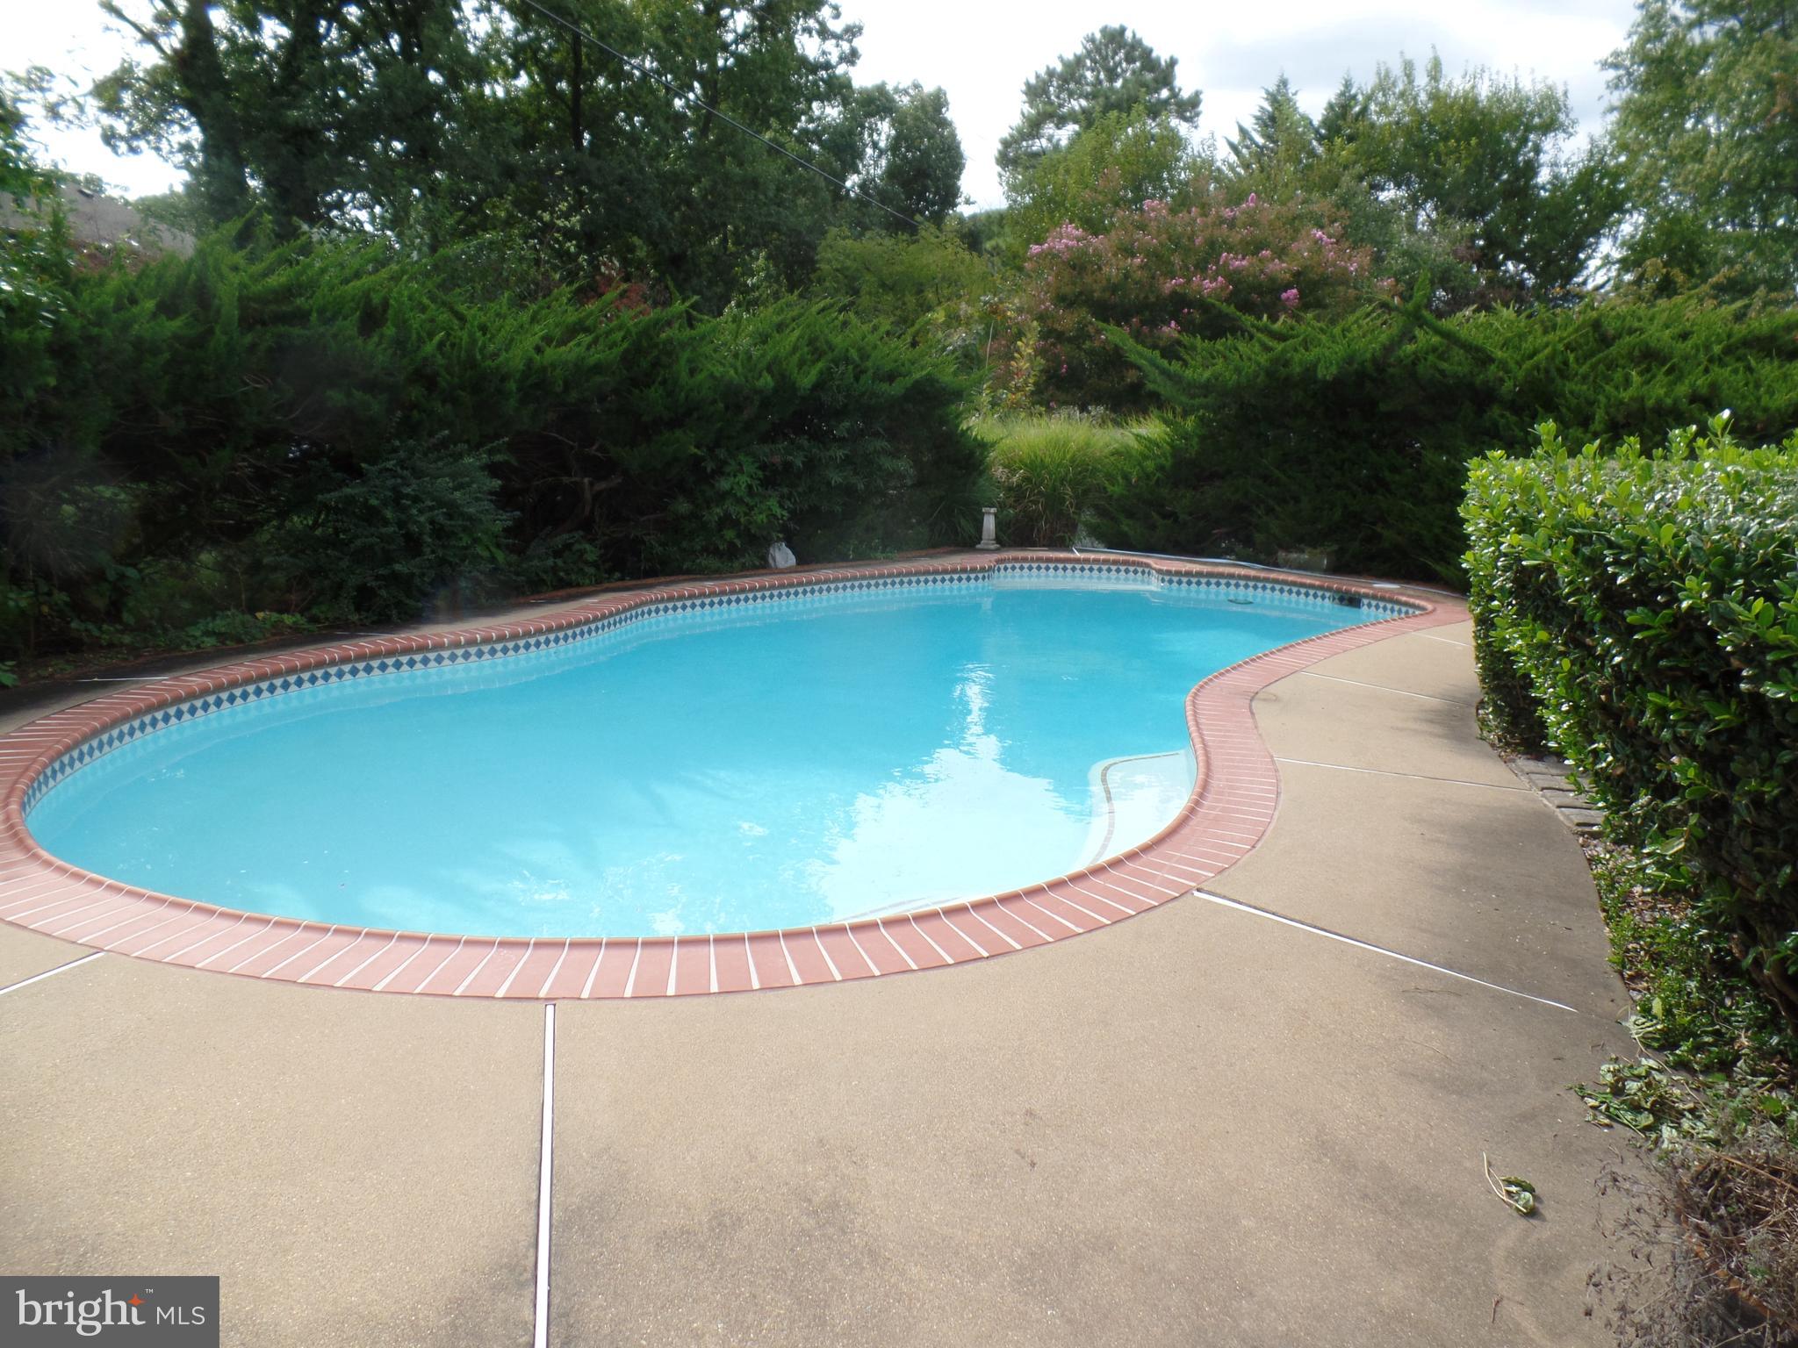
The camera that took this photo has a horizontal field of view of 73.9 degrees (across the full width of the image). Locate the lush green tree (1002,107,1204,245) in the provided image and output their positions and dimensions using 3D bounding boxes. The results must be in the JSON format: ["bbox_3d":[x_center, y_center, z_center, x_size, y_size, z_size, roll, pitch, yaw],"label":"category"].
[{"bbox_3d":[4.049,-7.469,23.954,4.350,7.270,4.350,0,12,0],"label":"lush green tree"}]

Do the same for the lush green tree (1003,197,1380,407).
[{"bbox_3d":[4.285,-4.614,17.415,5.520,4.510,4.970,0,12,0],"label":"lush green tree"}]

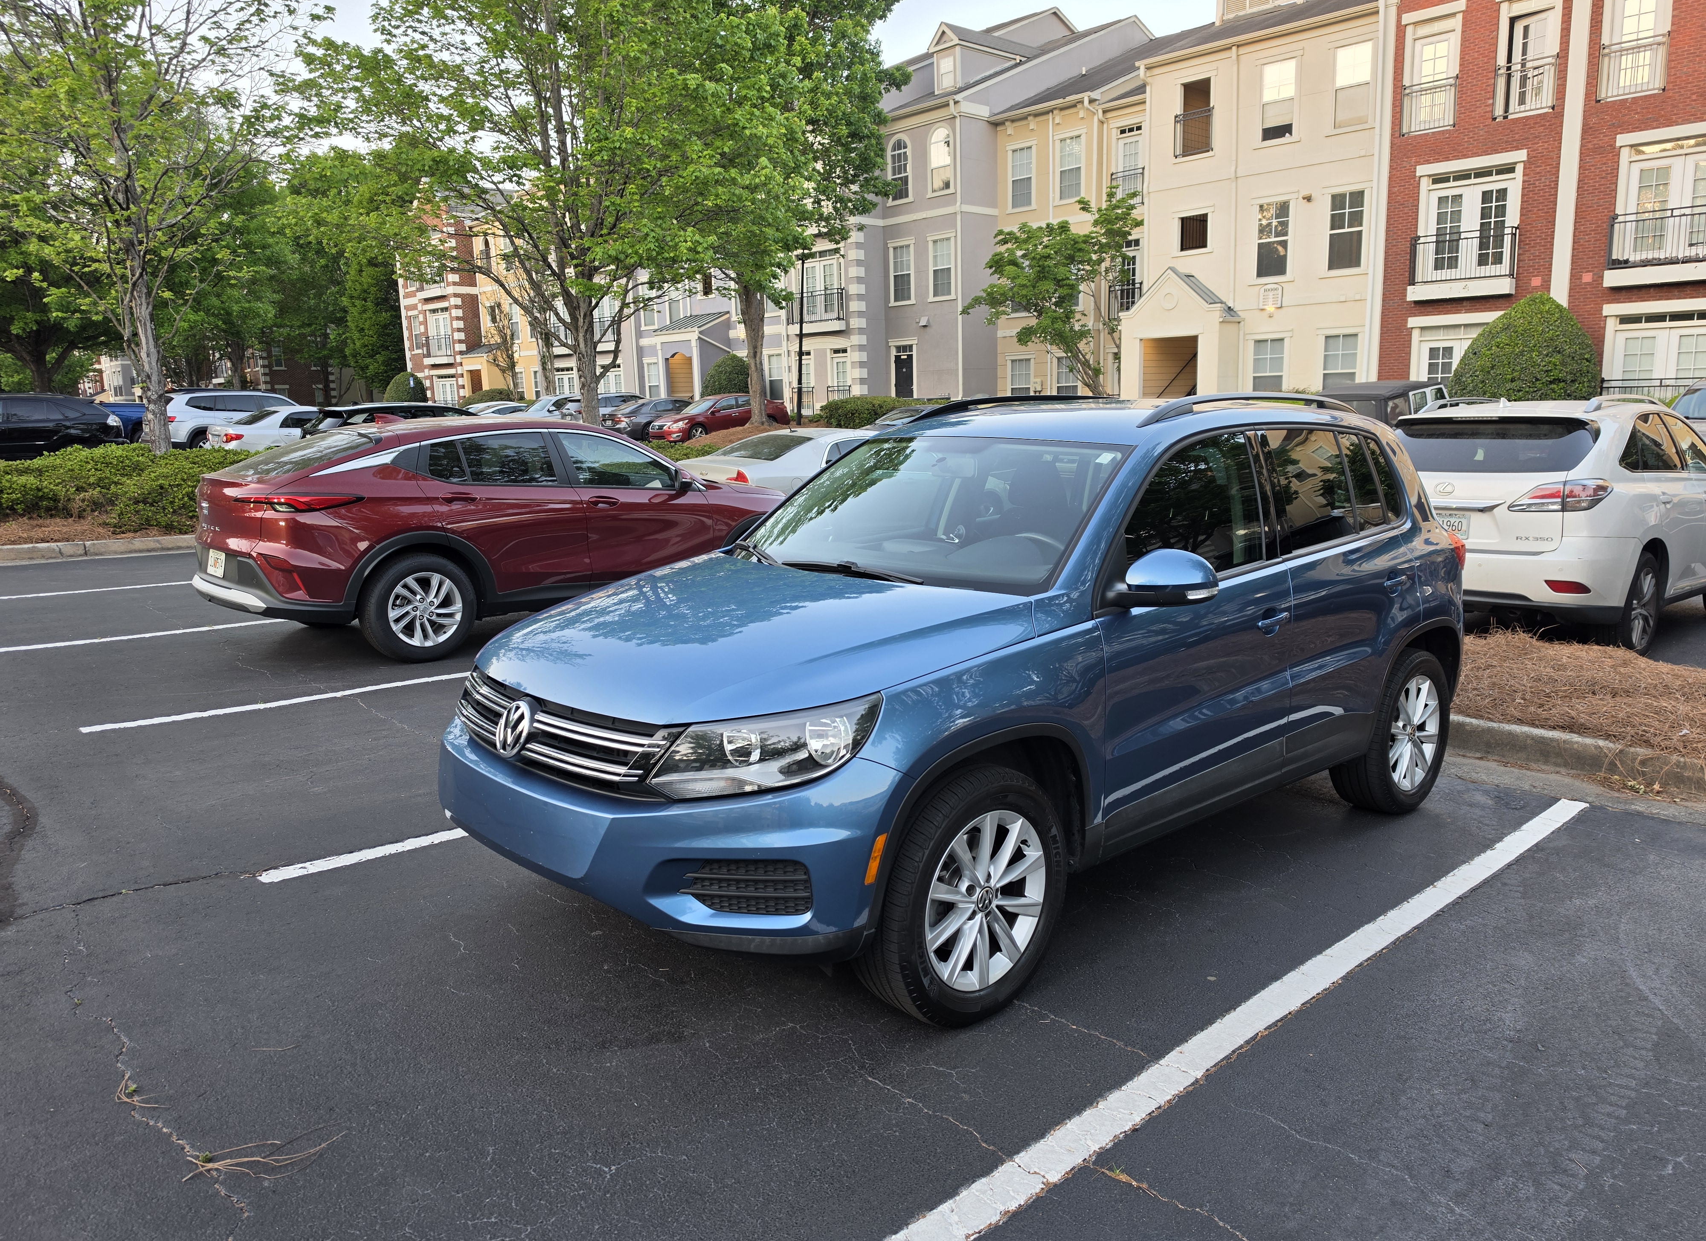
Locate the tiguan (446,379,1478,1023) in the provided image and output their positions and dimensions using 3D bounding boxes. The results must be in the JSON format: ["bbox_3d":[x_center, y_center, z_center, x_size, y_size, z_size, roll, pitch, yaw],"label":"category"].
[{"bbox_3d":[0.788,-0.019,4.415,4.430,1.700,1.920,-8,12,-41],"label":"tiguan"}]

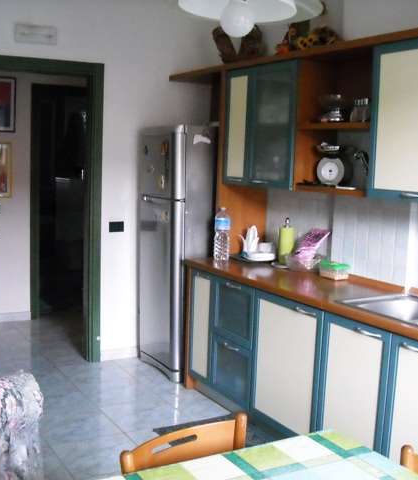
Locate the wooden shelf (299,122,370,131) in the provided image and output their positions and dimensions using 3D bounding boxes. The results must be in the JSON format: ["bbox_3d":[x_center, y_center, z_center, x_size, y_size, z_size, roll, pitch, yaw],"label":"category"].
[{"bbox_3d":[0.792,-0.603,3.510,0.336,0.030,0.578,-3,9,-31],"label":"wooden shelf"}]

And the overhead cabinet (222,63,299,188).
[{"bbox_3d":[0.440,-0.699,4.062,0.352,0.731,0.736,-3,9,-31],"label":"overhead cabinet"}]

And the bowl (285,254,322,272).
[{"bbox_3d":[0.601,0.143,4.055,0.225,0.090,0.225,-3,9,-31],"label":"bowl"}]

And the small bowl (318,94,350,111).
[{"bbox_3d":[0.701,-0.774,3.644,0.172,0.072,0.172,2,7,0],"label":"small bowl"}]

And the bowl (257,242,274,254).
[{"bbox_3d":[0.388,0.056,4.430,0.100,0.065,0.100,2,7,0],"label":"bowl"}]

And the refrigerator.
[{"bbox_3d":[-0.117,0.079,4.832,0.620,1.780,0.640,-3,9,-31],"label":"refrigerator"}]

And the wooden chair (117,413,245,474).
[{"bbox_3d":[0.073,0.967,1.682,0.440,0.850,0.470,-5,10,-41],"label":"wooden chair"}]

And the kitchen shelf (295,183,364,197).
[{"bbox_3d":[0.781,-0.270,3.553,0.336,0.030,0.578,-3,9,-31],"label":"kitchen shelf"}]

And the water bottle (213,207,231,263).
[{"bbox_3d":[0.095,-0.041,4.315,0.098,0.350,0.098,-3,9,-31],"label":"water bottle"}]

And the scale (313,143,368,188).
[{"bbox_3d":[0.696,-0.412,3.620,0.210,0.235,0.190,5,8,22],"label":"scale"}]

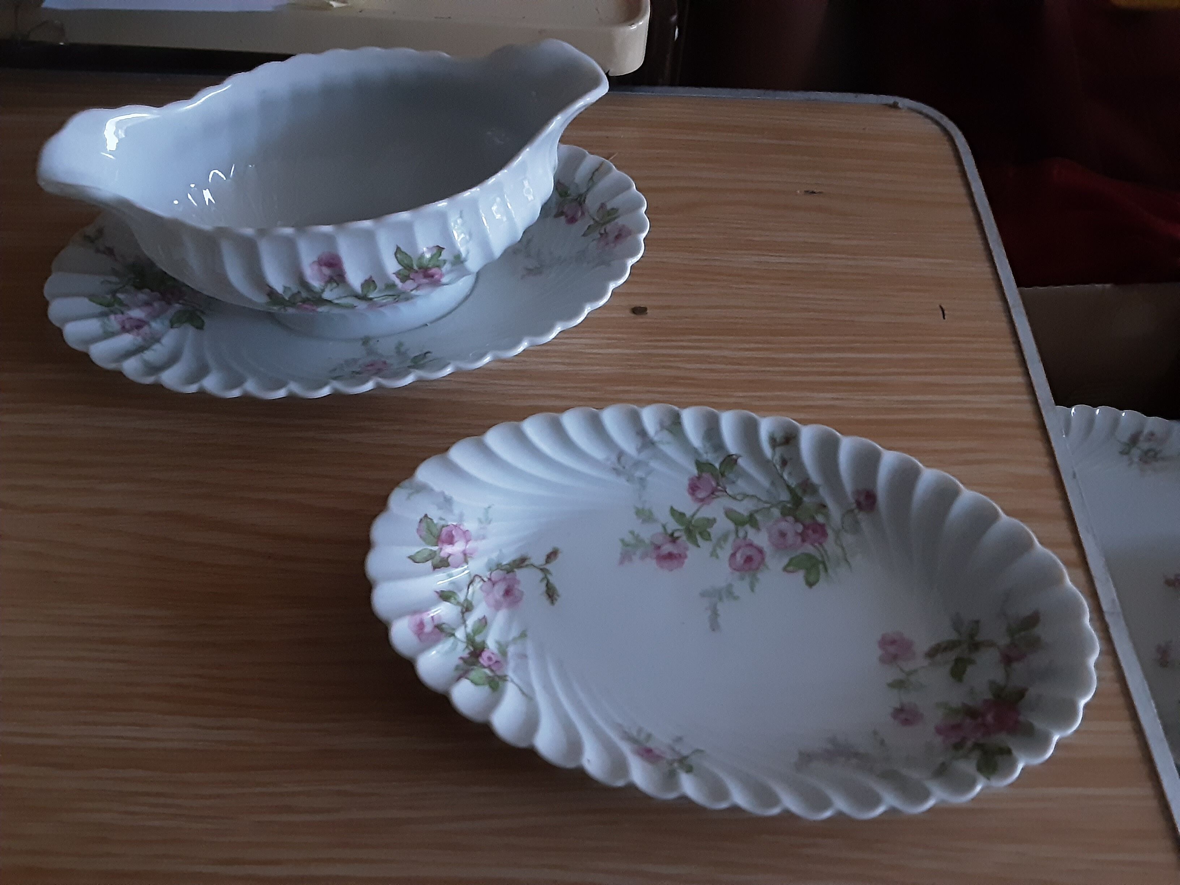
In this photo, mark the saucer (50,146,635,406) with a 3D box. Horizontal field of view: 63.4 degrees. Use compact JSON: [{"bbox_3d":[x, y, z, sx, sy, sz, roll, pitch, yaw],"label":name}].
[{"bbox_3d":[-0.090,-0.071,0.386,0.236,0.025,0.148,-11,56,-10],"label":"saucer"}]

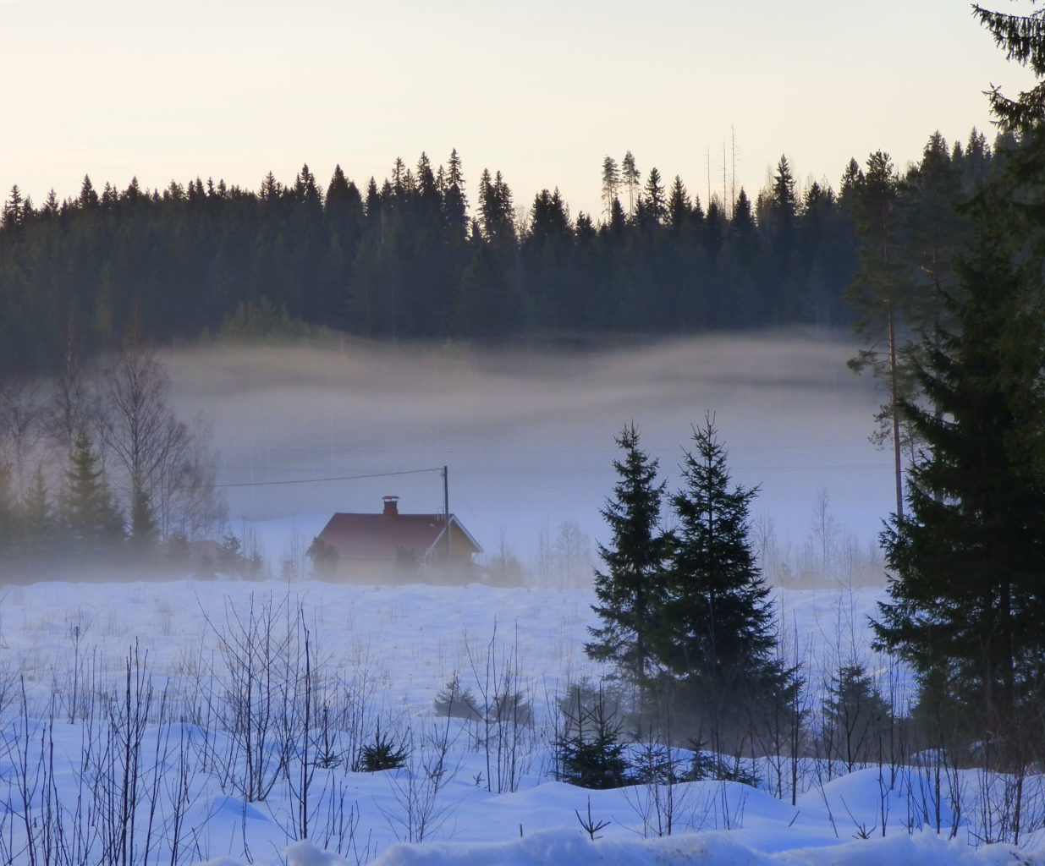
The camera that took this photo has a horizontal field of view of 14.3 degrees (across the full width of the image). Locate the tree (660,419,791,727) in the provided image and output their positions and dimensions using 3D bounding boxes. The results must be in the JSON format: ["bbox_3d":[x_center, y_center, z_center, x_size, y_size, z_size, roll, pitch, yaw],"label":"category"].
[{"bbox_3d":[4.342,2.999,90.000,2.800,6.800,2.800,-1,1,0],"label":"tree"}]

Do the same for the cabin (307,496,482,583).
[{"bbox_3d":[-6.711,5.807,220.000,7.100,5.000,6.500,0,1,28],"label":"cabin"}]

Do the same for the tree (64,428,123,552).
[{"bbox_3d":[-23.172,3.700,225.000,3.300,7.600,3.300,-1,1,0],"label":"tree"}]

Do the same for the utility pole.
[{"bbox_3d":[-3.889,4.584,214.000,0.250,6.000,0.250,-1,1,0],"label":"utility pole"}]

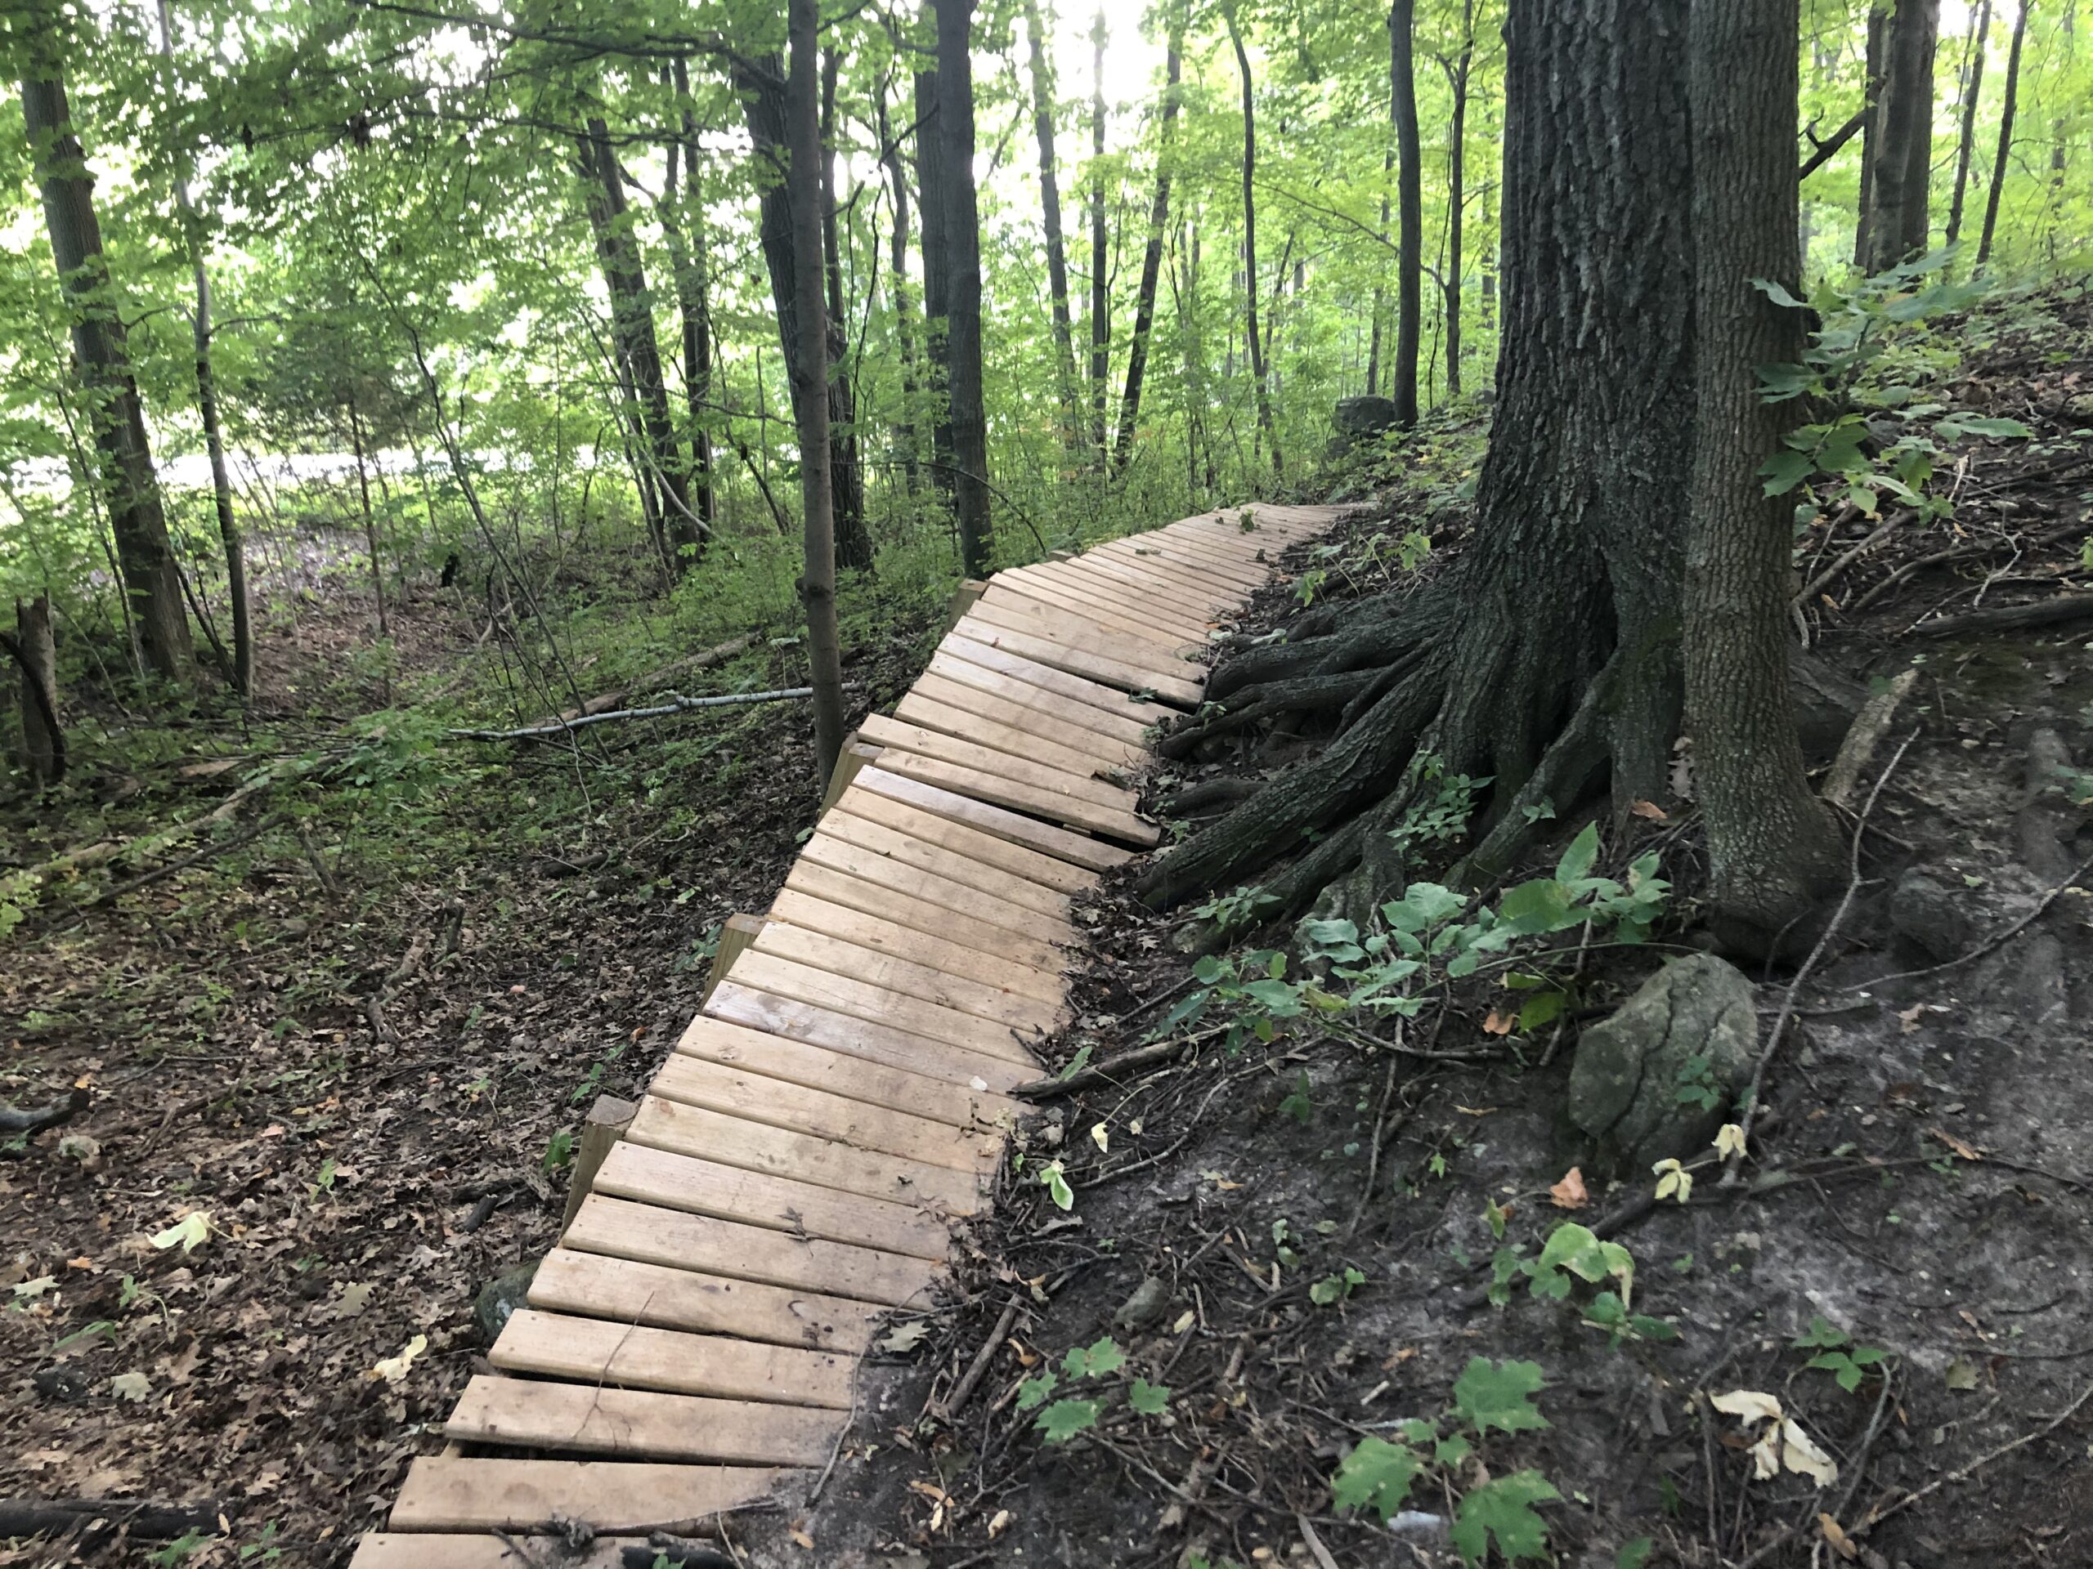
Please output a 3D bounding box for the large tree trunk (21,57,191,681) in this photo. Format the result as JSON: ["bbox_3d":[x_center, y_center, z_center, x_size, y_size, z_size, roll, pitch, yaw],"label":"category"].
[{"bbox_3d":[-5.935,-2.578,10.752,0.380,3.868,0.380,-12,18,-26],"label":"large tree trunk"}]

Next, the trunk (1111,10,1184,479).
[{"bbox_3d":[1.050,-5.643,17.853,0.200,4.758,0.200,7,16,1],"label":"trunk"}]

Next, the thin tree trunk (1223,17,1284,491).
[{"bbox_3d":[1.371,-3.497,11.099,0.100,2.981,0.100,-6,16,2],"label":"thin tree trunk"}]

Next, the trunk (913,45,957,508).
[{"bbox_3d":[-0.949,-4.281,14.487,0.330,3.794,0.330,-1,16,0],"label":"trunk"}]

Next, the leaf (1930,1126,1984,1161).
[{"bbox_3d":[1.397,0.551,2.600,0.045,0.025,0.110,-4,16,-12],"label":"leaf"}]

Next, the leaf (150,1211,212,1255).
[{"bbox_3d":[-1.815,0.941,3.550,0.120,0.045,0.090,6,16,-2],"label":"leaf"}]

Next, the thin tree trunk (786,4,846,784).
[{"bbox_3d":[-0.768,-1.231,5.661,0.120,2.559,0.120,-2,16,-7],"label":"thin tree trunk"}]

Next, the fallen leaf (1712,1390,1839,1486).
[{"bbox_3d":[0.774,0.696,1.800,0.125,0.030,0.095,-12,21,3],"label":"fallen leaf"}]

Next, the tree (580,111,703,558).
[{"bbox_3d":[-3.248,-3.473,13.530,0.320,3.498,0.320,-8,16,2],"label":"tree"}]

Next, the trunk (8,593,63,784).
[{"bbox_3d":[-4.708,-0.438,7.907,0.210,0.875,0.210,-3,14,-31],"label":"trunk"}]

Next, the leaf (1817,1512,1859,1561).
[{"bbox_3d":[0.780,0.741,1.670,0.023,0.015,0.055,-22,23,-23],"label":"leaf"}]

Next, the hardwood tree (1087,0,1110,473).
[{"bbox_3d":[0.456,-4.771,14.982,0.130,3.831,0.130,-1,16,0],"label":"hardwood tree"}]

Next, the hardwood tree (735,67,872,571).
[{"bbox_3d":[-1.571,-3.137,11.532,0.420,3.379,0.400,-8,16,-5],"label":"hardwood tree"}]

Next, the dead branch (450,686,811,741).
[{"bbox_3d":[-1.922,-0.354,7.947,2.143,0.100,0.120,-6,13,19],"label":"dead branch"}]

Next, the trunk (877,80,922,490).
[{"bbox_3d":[-1.439,-4.904,16.975,0.190,3.920,0.190,-3,16,-4],"label":"trunk"}]

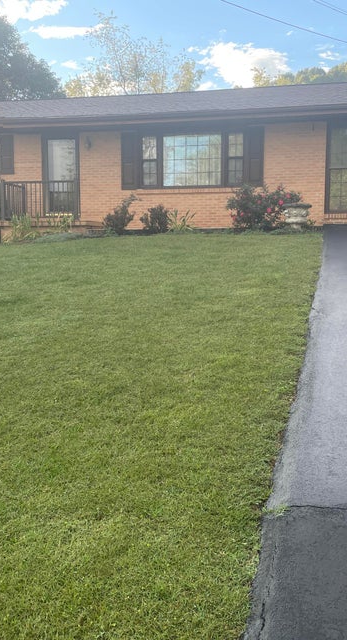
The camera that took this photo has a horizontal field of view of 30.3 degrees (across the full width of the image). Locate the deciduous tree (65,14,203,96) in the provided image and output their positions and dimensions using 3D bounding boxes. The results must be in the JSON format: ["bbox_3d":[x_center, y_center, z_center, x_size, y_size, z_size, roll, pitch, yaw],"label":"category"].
[{"bbox_3d":[-2.162,-9.998,35.114,7.600,12.900,7.200,1,6,12],"label":"deciduous tree"}]

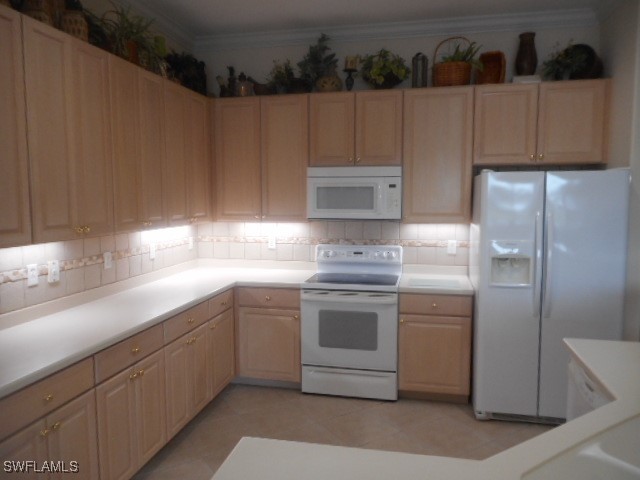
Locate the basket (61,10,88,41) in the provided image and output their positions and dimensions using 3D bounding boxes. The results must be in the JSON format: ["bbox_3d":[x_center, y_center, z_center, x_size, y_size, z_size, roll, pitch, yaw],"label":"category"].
[{"bbox_3d":[-1.383,-1.179,2.612,0.156,0.204,0.156,1,6,12],"label":"basket"}]

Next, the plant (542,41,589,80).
[{"bbox_3d":[1.857,-1.334,3.509,0.315,0.314,0.250,1,6,12],"label":"plant"}]

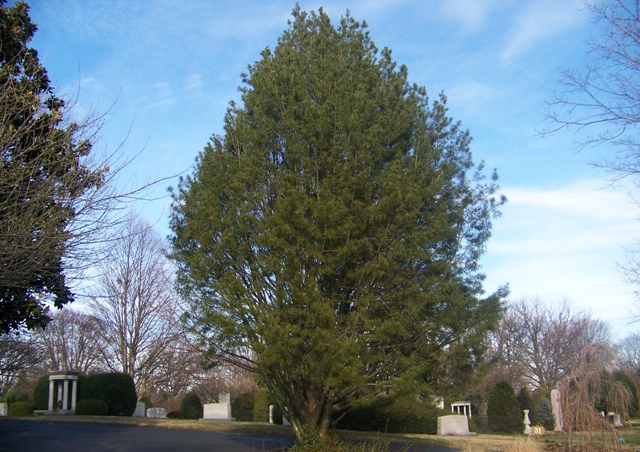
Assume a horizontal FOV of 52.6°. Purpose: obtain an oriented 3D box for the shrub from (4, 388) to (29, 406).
[{"bbox_3d":[-26.308,15.101,56.000,1.990,2.010,1.900,-1,-14,0],"label":"shrub"}]

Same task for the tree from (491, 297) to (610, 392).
[{"bbox_3d":[22.441,12.803,63.000,11.680,11.660,10.500,-1,-14,0],"label":"tree"}]

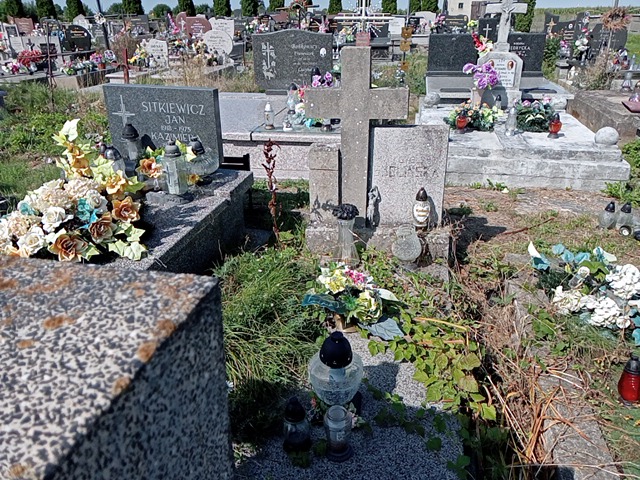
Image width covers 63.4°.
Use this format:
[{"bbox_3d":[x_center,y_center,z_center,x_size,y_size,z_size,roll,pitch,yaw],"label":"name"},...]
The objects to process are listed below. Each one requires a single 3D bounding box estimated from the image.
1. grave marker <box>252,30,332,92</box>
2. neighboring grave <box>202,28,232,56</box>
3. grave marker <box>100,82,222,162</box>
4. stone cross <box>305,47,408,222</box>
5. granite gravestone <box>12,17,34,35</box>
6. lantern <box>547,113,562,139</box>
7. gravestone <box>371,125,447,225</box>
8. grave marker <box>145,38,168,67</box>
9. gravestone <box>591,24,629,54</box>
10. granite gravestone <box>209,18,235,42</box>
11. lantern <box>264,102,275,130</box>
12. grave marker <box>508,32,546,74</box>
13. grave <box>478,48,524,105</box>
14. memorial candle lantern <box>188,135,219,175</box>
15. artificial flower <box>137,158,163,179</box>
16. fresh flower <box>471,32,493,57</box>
[{"bbox_3d":[-0.354,-2.382,6.873,1.056,0.744,0.100,4,24,10],"label":"grave marker"},{"bbox_3d":[-2.332,-4.538,11.929,0.662,0.623,0.100,5,24,10],"label":"neighboring grave"},{"bbox_3d":[-1.214,-0.883,4.028,0.910,0.590,0.080,5,24,12],"label":"grave marker"},{"bbox_3d":[0.234,-0.680,3.464,0.675,1.143,0.130,3,24,7],"label":"stone cross"},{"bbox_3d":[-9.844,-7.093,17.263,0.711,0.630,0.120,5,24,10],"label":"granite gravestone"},{"bbox_3d":[2.438,-1.180,5.323,0.127,0.237,0.127,4,24,10],"label":"lantern"},{"bbox_3d":[0.606,-0.432,3.551,0.514,0.694,0.090,3,24,7],"label":"gravestone"},{"bbox_3d":[-3.726,-4.291,11.928,0.493,0.639,0.100,5,24,10],"label":"grave marker"},{"bbox_3d":[6.058,-4.151,10.912,0.739,0.725,0.120,4,24,10],"label":"gravestone"},{"bbox_3d":[-2.930,-6.325,15.634,0.744,0.726,0.120,5,24,10],"label":"granite gravestone"},{"bbox_3d":[-0.501,-1.222,5.091,0.094,0.250,0.094,4,24,10],"label":"lantern"},{"bbox_3d":[3.313,-3.129,8.619,0.797,0.592,0.100,4,24,10],"label":"grave marker"},{"bbox_3d":[2.461,-2.213,7.098,0.540,0.739,0.250,5,24,10],"label":"grave"},{"bbox_3d":[-0.855,-0.612,3.817,0.190,0.250,0.190,-2,24,13],"label":"memorial candle lantern"},{"bbox_3d":[-1.205,-0.513,3.660,0.165,0.110,0.130,0,24,0],"label":"artificial flower"},{"bbox_3d":[2.547,-3.070,8.154,0.327,0.369,0.250,4,24,10],"label":"fresh flower"}]

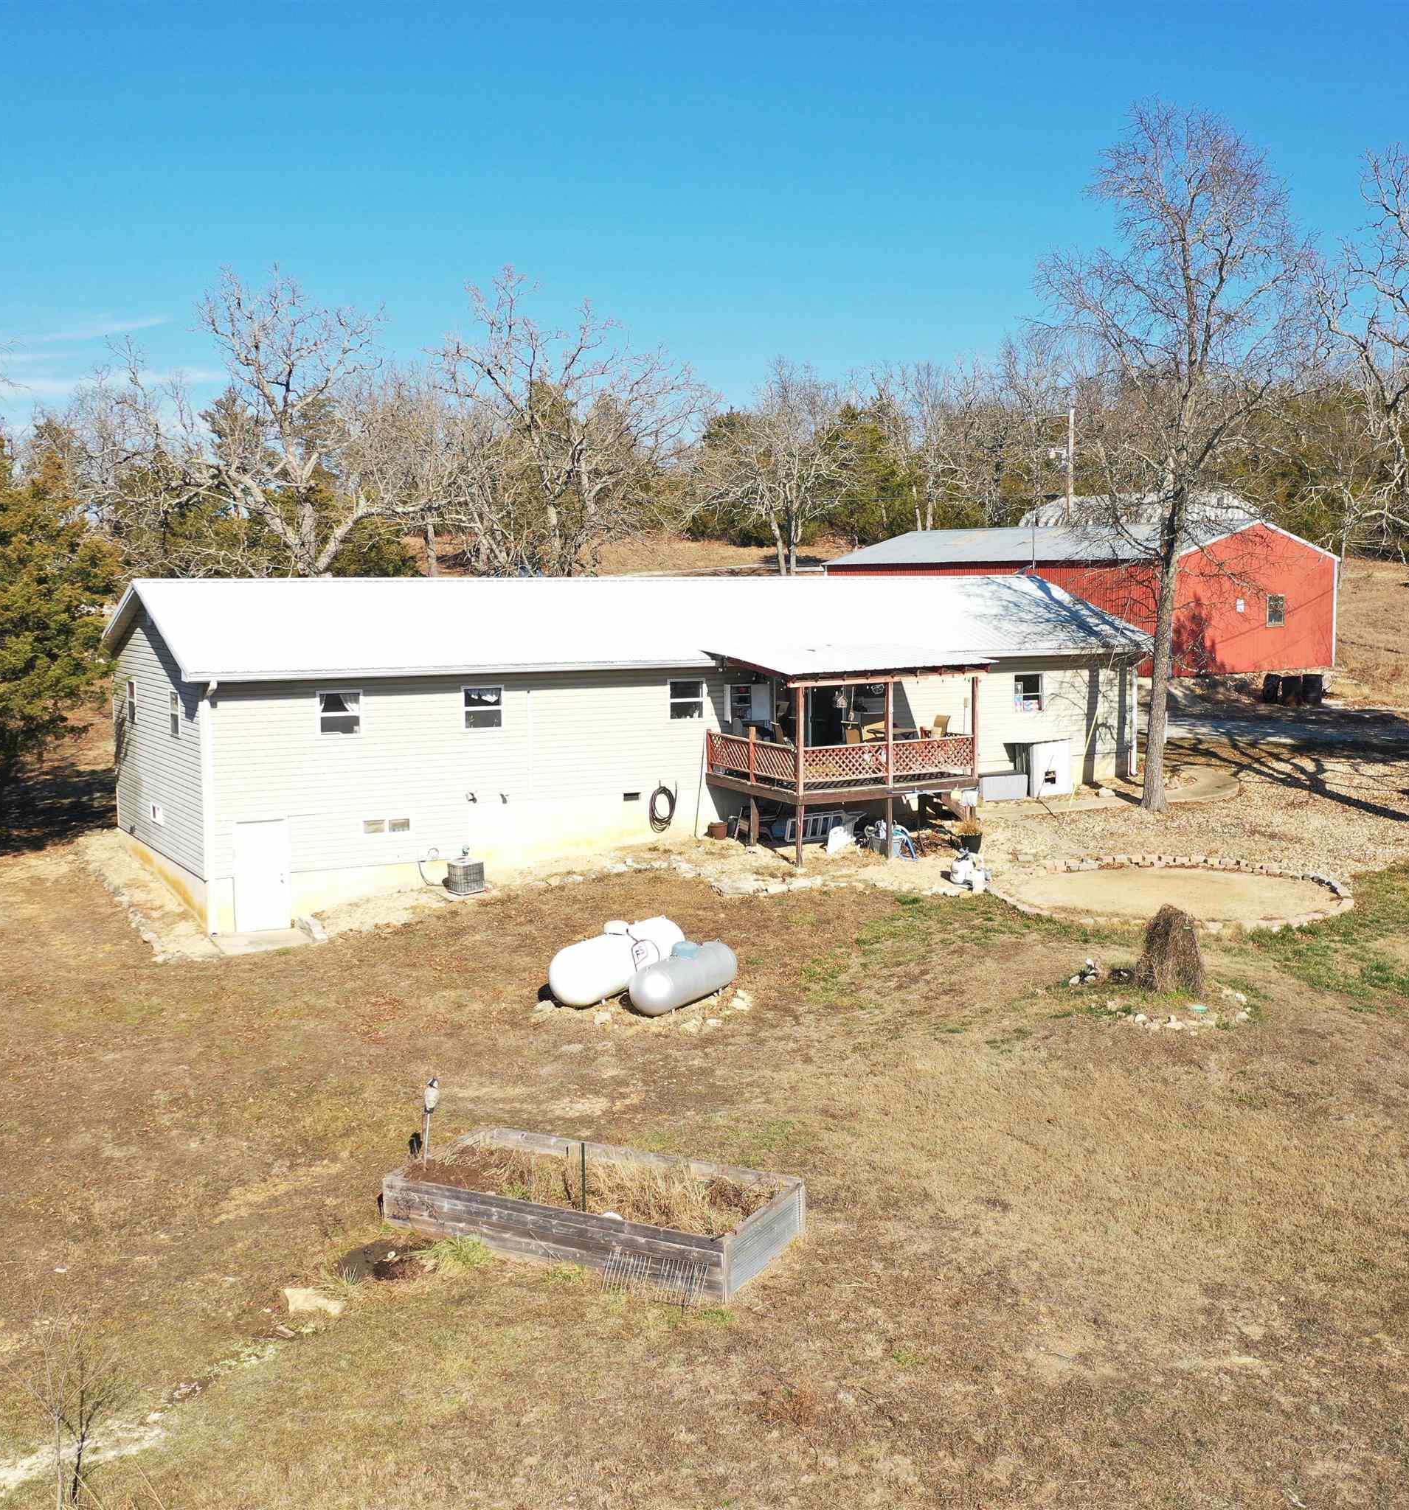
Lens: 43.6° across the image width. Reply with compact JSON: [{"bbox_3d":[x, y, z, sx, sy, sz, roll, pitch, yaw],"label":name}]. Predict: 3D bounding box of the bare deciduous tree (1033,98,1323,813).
[{"bbox_3d":[10.764,-6.691,40.209,6.300,16.009,6.000,1,6,15],"label":"bare deciduous tree"}]

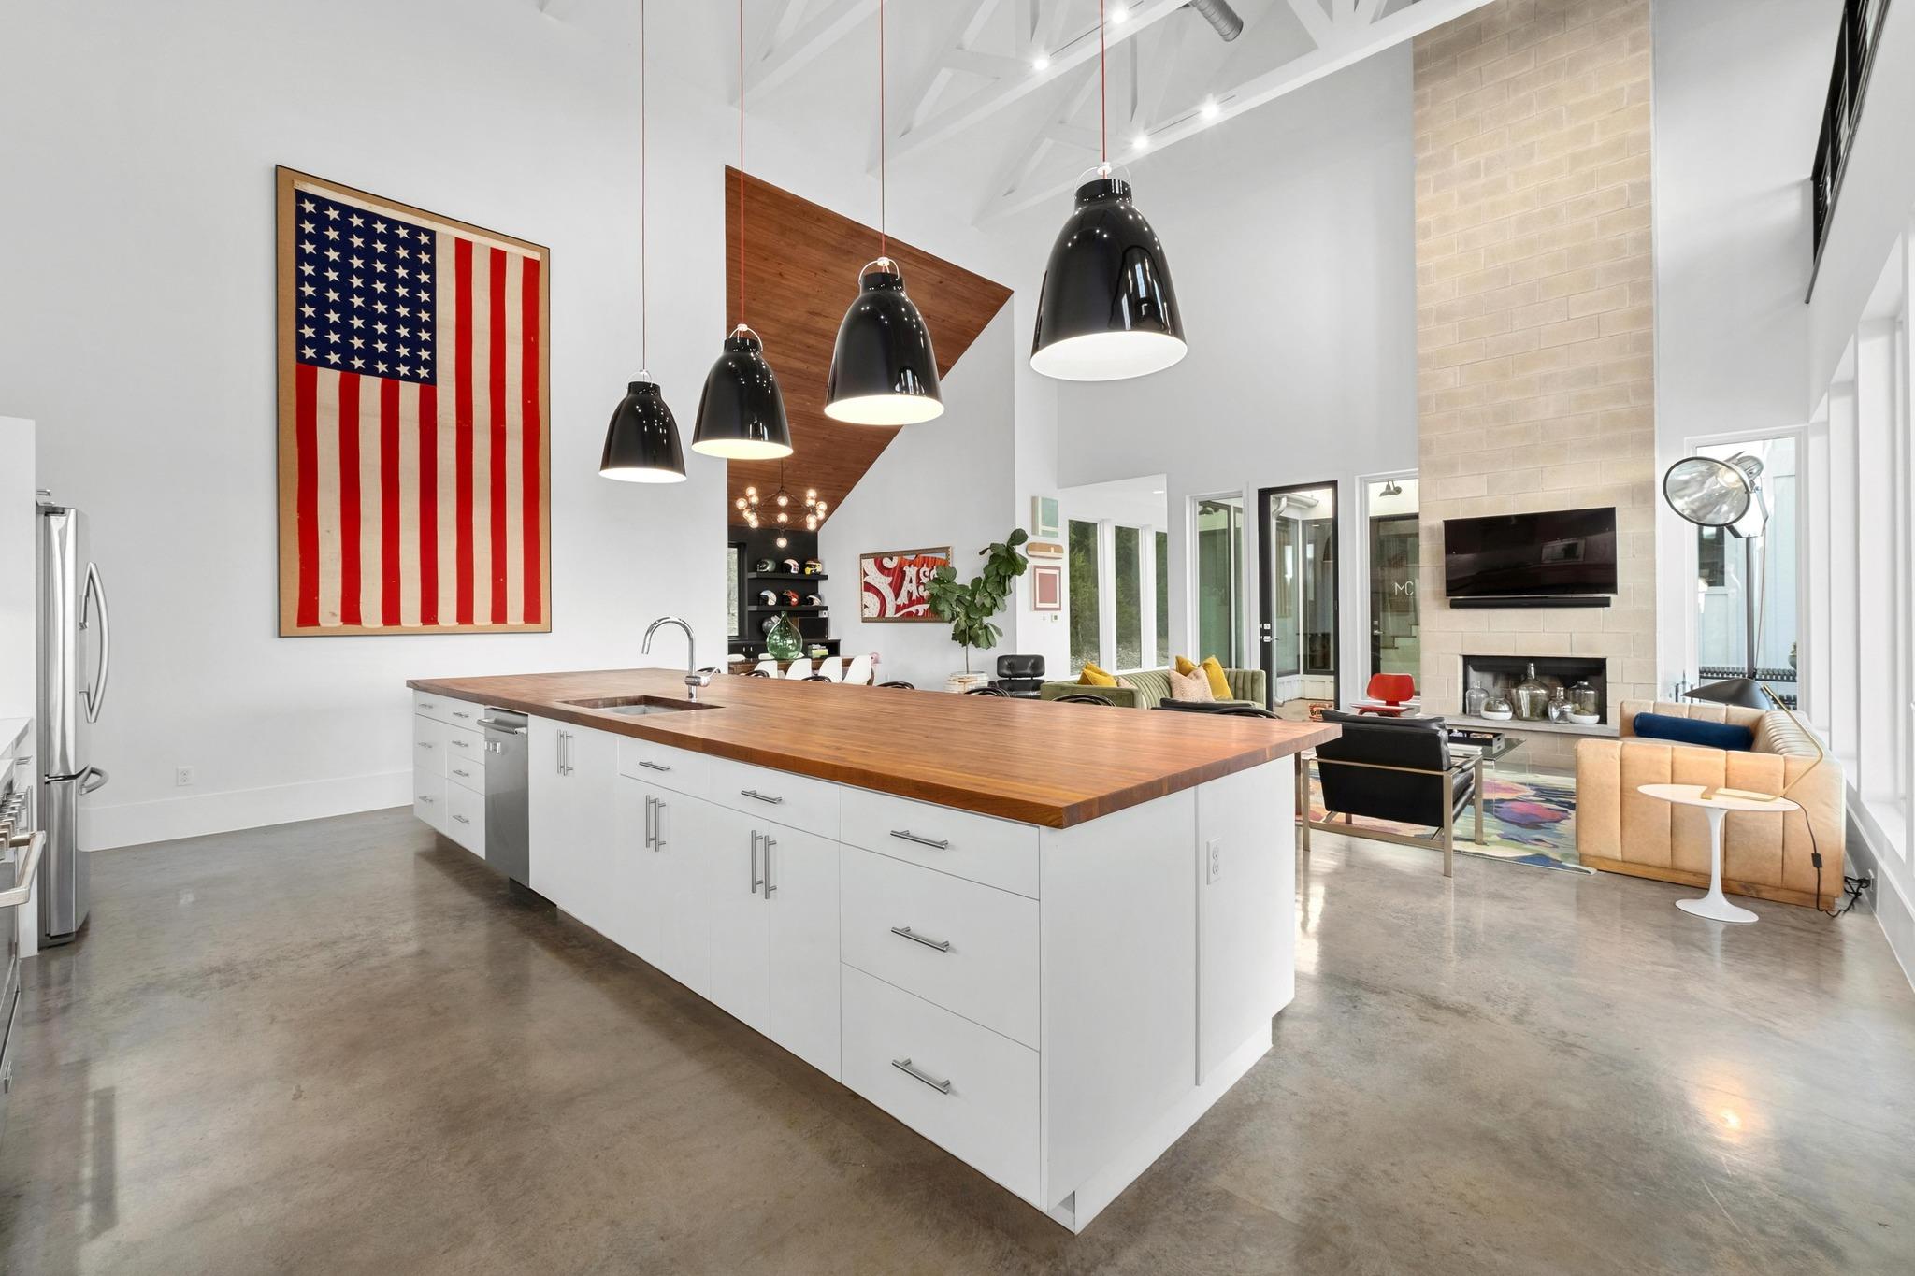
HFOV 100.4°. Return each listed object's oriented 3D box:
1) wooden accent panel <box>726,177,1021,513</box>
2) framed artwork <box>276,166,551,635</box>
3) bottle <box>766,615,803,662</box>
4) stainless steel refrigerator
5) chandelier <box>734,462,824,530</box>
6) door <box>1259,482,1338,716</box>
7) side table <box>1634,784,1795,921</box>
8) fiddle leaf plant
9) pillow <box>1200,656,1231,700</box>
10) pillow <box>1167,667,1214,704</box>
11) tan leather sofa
[{"bbox_3d":[-2.252,-3.124,10.488,4.220,0.080,5.100,-2,-31,-46],"label":"wooden accent panel"},{"bbox_3d":[-3.783,-1.542,5.726,0.050,3.030,1.660,1,1,44],"label":"framed artwork"},{"bbox_3d":[-2.421,-0.015,11.150,0.490,0.660,0.490,0,1,0],"label":"bottle"},{"bbox_3d":[-4.172,0.359,3.337,0.910,1.770,0.860,1,1,44],"label":"stainless steel refrigerator"},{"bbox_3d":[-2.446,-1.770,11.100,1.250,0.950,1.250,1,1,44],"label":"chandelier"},{"bbox_3d":[3.786,-0.296,8.893,0.850,2.767,0.060,1,1,44],"label":"door"},{"bbox_3d":[3.301,0.938,3.471,0.510,0.510,0.510,1,1,44],"label":"side table"},{"bbox_3d":[0.251,-0.446,9.900,1.120,1.820,1.050,1,1,44],"label":"fiddle leaf plant"},{"bbox_3d":[2.544,0.395,7.870,0.440,0.450,0.150,-2,-20,-46],"label":"pillow"},{"bbox_3d":[2.274,0.480,7.673,0.440,0.410,0.150,0,-19,21],"label":"pillow"},{"bbox_3d":[4.370,0.833,4.685,0.930,0.660,2.520,1,1,44],"label":"tan leather sofa"}]

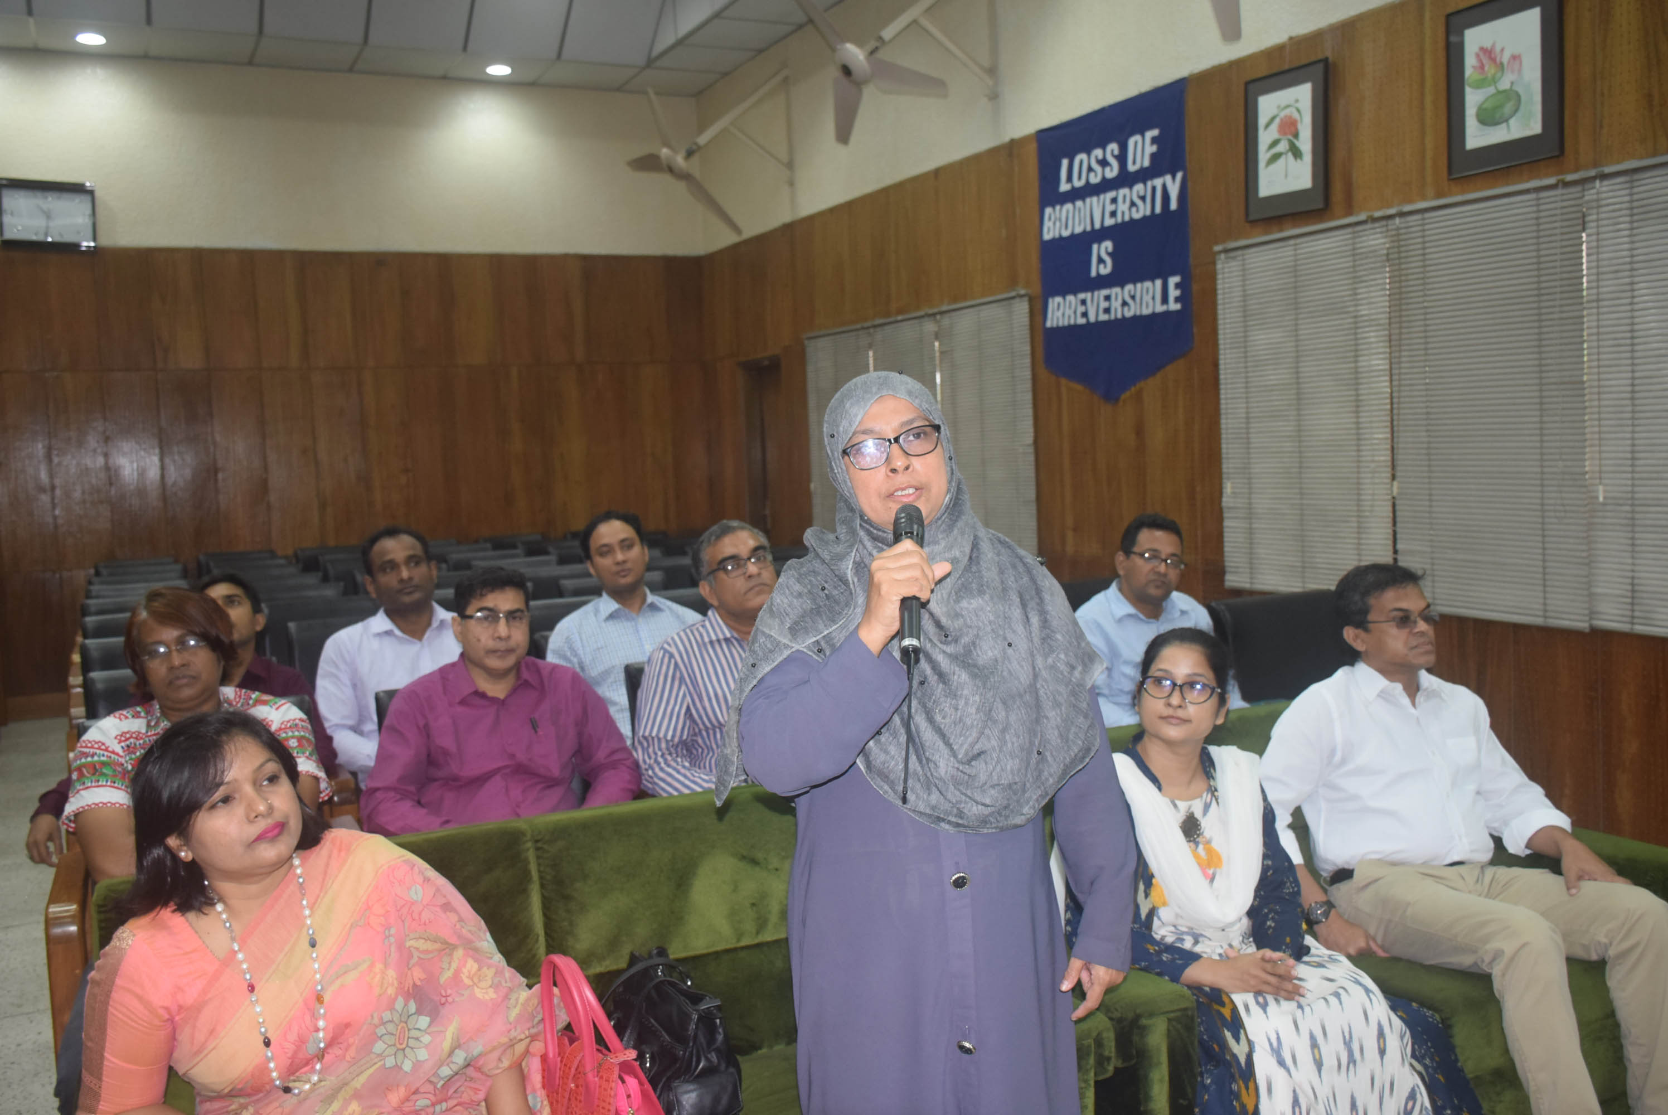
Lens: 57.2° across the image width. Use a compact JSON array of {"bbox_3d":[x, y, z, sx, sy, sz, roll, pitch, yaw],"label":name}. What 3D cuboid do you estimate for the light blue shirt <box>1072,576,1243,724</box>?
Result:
[{"bbox_3d":[0.858,0.352,3.968,0.500,0.600,0.360,-4,5,-25],"label":"light blue shirt"}]

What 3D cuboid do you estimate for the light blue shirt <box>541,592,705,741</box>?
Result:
[{"bbox_3d":[-0.545,0.378,4.249,0.500,0.600,0.360,-4,5,-25],"label":"light blue shirt"}]

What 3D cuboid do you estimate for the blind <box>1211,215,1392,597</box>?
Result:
[{"bbox_3d":[1.713,-0.510,5.627,0.050,1.332,0.886,-4,5,-25],"label":"blind"}]

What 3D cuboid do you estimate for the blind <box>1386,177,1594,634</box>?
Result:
[{"bbox_3d":[2.068,-0.469,4.876,0.050,1.336,0.763,-4,5,-25],"label":"blind"}]

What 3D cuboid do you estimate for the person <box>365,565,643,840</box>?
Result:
[{"bbox_3d":[-0.642,0.655,3.243,0.590,1.249,0.780,-4,5,-25],"label":"person"}]

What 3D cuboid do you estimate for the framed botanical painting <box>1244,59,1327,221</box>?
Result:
[{"bbox_3d":[1.654,-1.517,5.606,0.030,0.519,0.429,-4,5,-25],"label":"framed botanical painting"}]

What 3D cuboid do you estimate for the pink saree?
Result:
[{"bbox_3d":[-0.627,0.849,1.934,0.600,0.964,0.780,-4,5,-25],"label":"pink saree"}]

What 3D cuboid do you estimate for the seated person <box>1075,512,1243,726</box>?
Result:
[{"bbox_3d":[0.990,0.520,4.024,0.520,1.265,0.780,-4,5,-25],"label":"seated person"}]

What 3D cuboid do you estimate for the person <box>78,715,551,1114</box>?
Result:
[{"bbox_3d":[-0.648,0.783,1.942,0.620,1.195,0.820,-4,5,-25],"label":"person"}]

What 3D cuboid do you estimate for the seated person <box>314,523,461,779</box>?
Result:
[{"bbox_3d":[-0.958,0.595,3.844,0.520,1.320,0.820,-4,5,-25],"label":"seated person"}]

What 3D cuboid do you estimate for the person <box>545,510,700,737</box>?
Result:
[{"bbox_3d":[-0.519,0.536,4.245,0.500,1.323,0.780,-4,5,-25],"label":"person"}]

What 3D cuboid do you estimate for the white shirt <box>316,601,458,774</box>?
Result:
[{"bbox_3d":[-1.171,0.443,4.122,0.490,0.641,0.440,-4,5,-25],"label":"white shirt"}]

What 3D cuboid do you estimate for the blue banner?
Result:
[{"bbox_3d":[1.202,-1.311,6.649,0.025,1.273,1.099,-4,5,-25],"label":"blue banner"}]

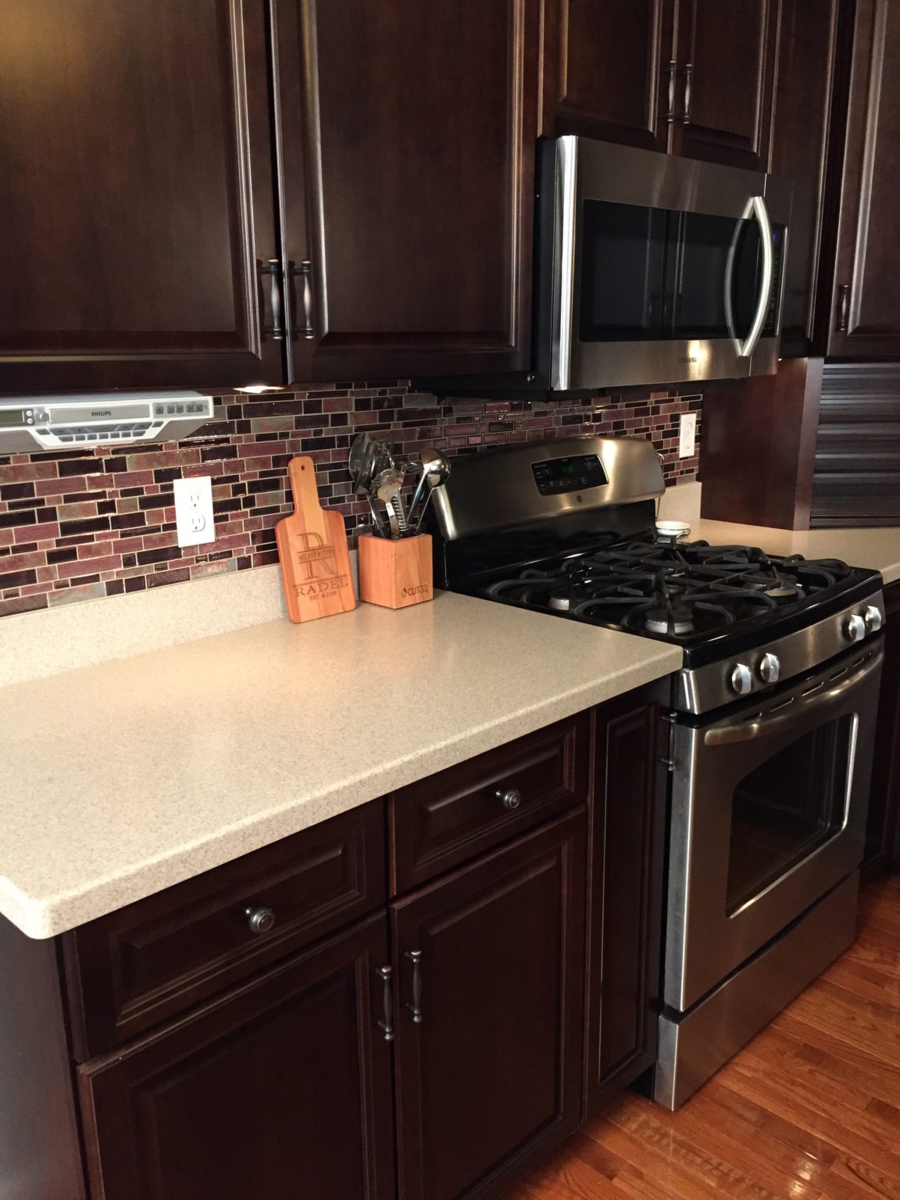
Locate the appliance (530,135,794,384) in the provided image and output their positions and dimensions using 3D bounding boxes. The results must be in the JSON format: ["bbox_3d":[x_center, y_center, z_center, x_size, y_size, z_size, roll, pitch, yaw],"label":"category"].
[{"bbox_3d":[0.345,-0.656,2.080,0.757,0.428,0.420,-15,20,-43],"label":"appliance"}]

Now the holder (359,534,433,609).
[{"bbox_3d":[-0.102,-0.063,1.978,0.103,0.128,0.103,-15,20,-43],"label":"holder"}]

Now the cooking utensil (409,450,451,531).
[{"bbox_3d":[-0.067,-0.152,1.992,0.070,0.295,0.070,14,-6,44],"label":"cooking utensil"}]

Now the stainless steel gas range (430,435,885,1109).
[{"bbox_3d":[0.470,0.271,2.196,0.758,1.190,0.710,-15,20,-43],"label":"stainless steel gas range"}]

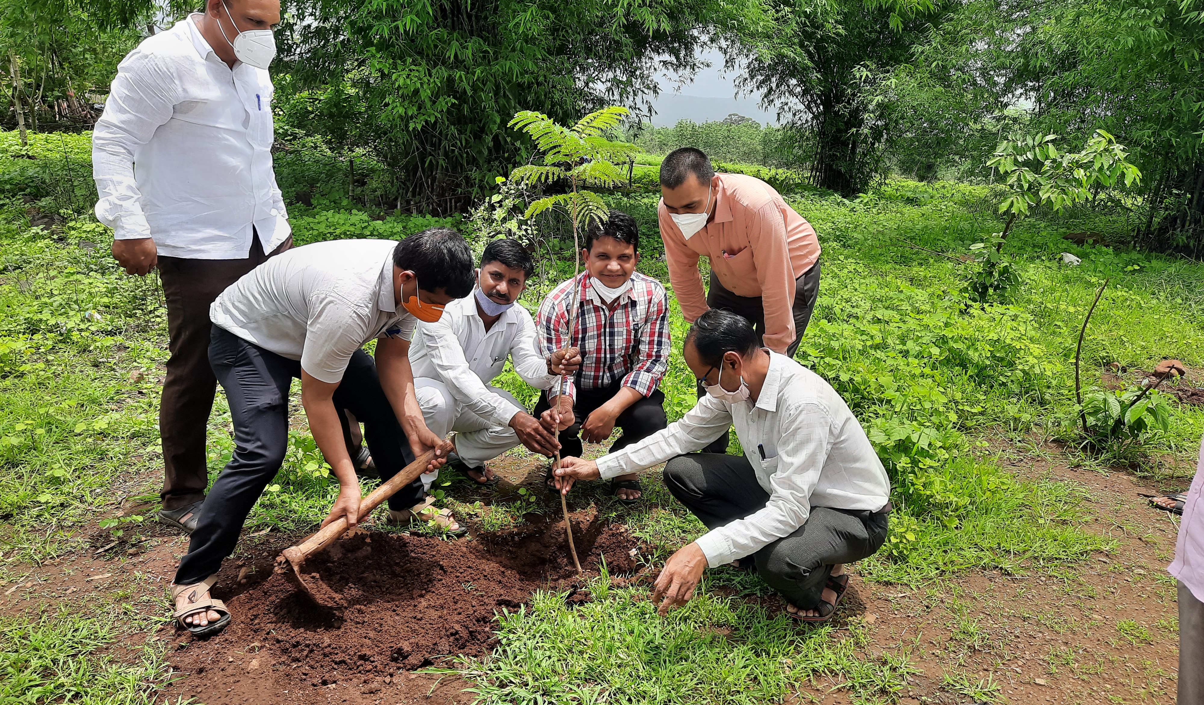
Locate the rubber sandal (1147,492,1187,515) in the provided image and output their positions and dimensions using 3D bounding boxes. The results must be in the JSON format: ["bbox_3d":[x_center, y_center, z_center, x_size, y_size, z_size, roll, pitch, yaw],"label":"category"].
[{"bbox_3d":[2.010,0.485,2.947,0.270,0.090,0.100,7,17,23],"label":"rubber sandal"}]

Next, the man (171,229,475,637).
[{"bbox_3d":[-0.720,0.166,2.339,0.820,1.040,0.740,11,19,33],"label":"man"}]

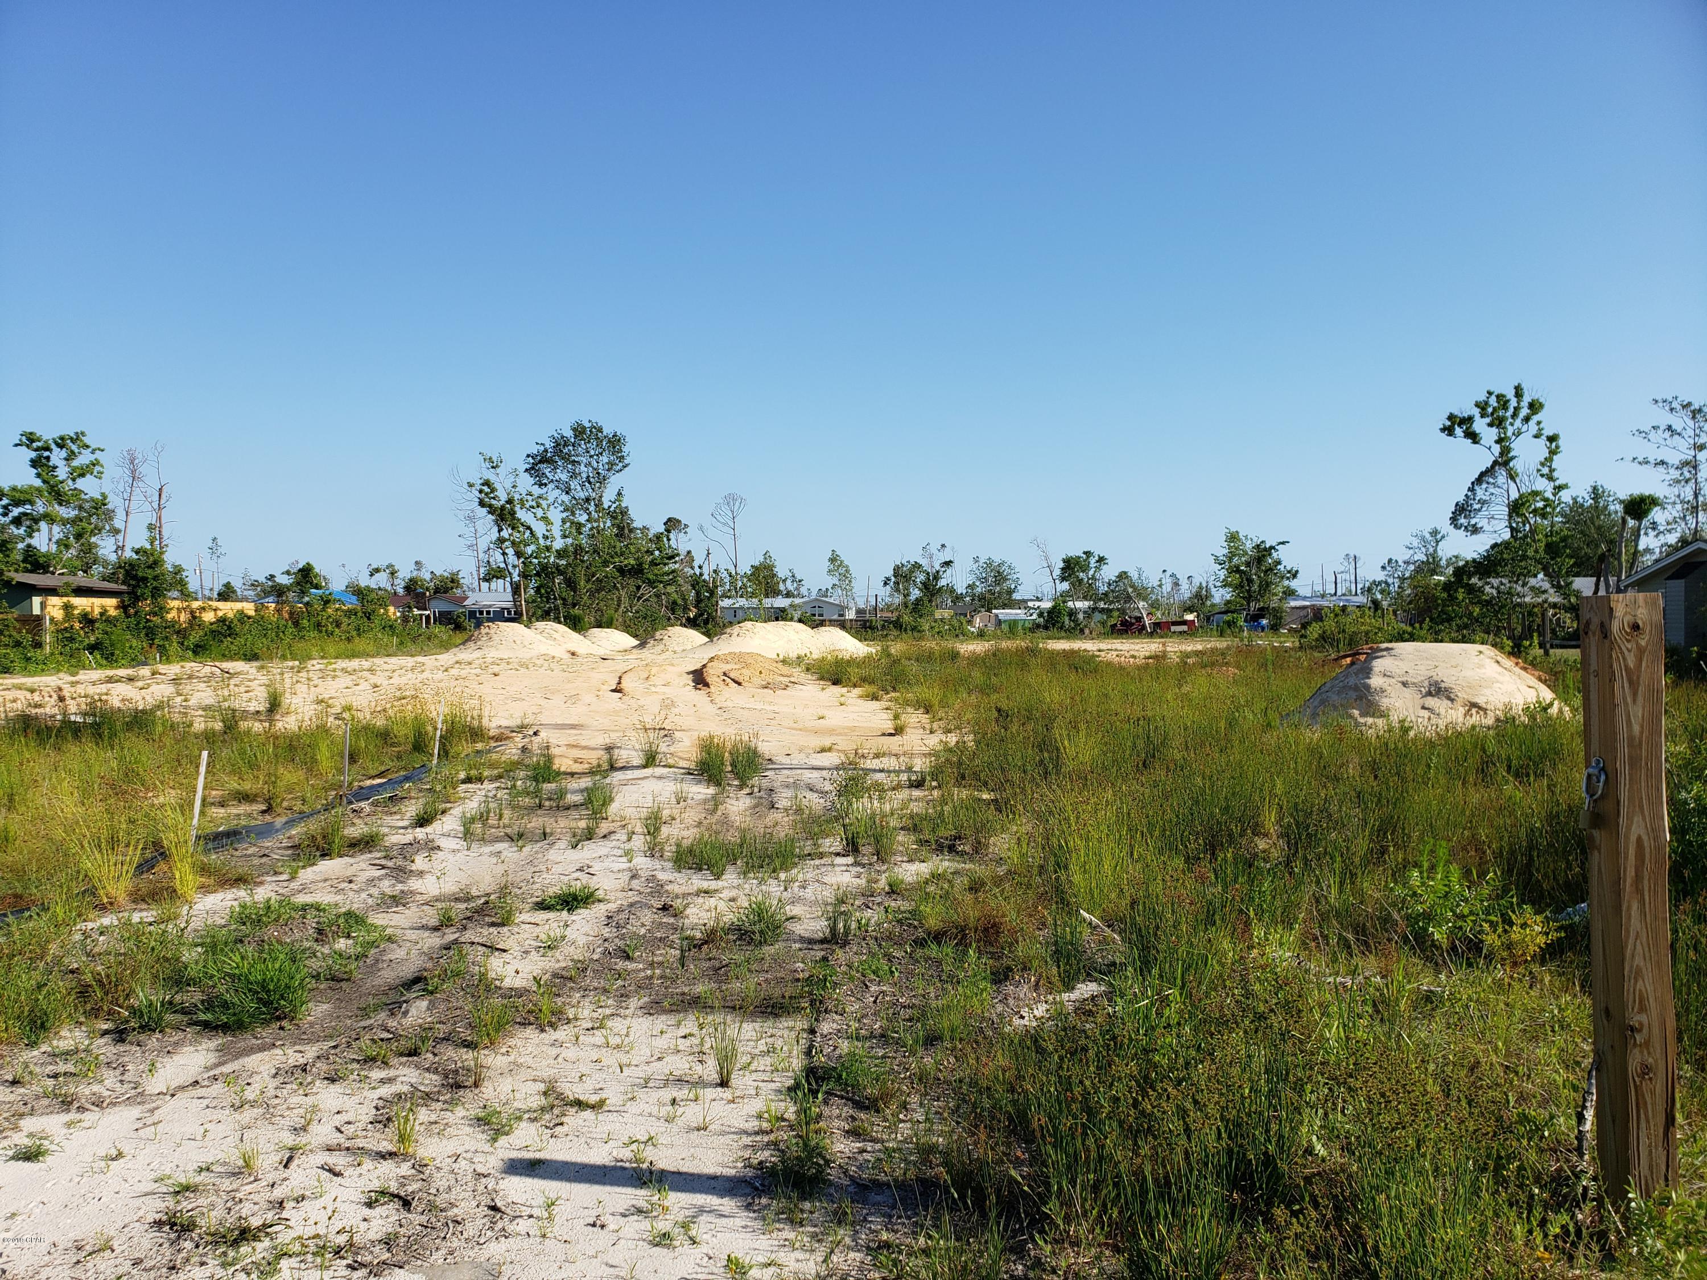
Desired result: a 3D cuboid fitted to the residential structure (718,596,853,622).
[{"bbox_3d":[-8.900,-3.600,168.000,16.800,3.750,8.500,0,1,6],"label":"residential structure"}]

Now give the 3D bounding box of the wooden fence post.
[{"bbox_3d":[2.200,0.725,3.640,0.140,1.710,0.140,-3,1,-3],"label":"wooden fence post"}]

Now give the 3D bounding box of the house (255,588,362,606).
[{"bbox_3d":[-68.000,-3.750,158.000,10.500,4.600,9.500,0,1,-5],"label":"house"}]

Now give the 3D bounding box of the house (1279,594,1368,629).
[{"bbox_3d":[48.000,-2.650,130.000,9.000,3.600,7.500,0,1,3],"label":"house"}]

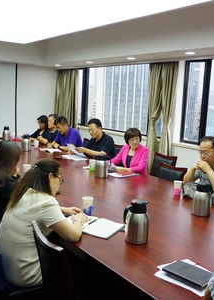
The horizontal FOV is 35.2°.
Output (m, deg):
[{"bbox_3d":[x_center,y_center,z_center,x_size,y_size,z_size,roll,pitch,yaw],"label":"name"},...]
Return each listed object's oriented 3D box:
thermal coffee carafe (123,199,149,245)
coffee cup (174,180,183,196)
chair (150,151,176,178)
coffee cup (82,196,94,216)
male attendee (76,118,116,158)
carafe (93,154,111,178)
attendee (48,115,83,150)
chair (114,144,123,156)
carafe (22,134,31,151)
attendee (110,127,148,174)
[{"bbox_3d":[0.171,0.428,2.029,0.180,0.250,0.140,-3,10,-30],"label":"thermal coffee carafe"},{"bbox_3d":[0.650,0.351,3.055,0.078,0.116,0.078,2,9,0],"label":"coffee cup"},{"bbox_3d":[0.556,0.535,4.301,0.560,0.920,0.450,-5,11,-39],"label":"chair"},{"bbox_3d":[-0.134,0.417,2.480,0.083,0.114,0.083,3,9,0],"label":"coffee cup"},{"bbox_3d":[-0.239,0.198,4.917,0.520,1.280,0.700,11,12,43],"label":"male attendee"},{"bbox_3d":[-0.034,0.172,3.683,0.180,0.250,0.140,2,8,0],"label":"carafe"},{"bbox_3d":[-0.687,0.075,5.601,0.520,1.270,0.800,10,12,38],"label":"attendee"},{"bbox_3d":[-0.041,0.393,4.857,0.580,0.930,0.500,-4,11,-37],"label":"chair"},{"bbox_3d":[-1.202,-0.110,5.059,0.138,0.244,0.170,2,9,-3],"label":"carafe"},{"bbox_3d":[0.242,0.355,4.220,0.480,1.230,0.680,9,11,36],"label":"attendee"}]

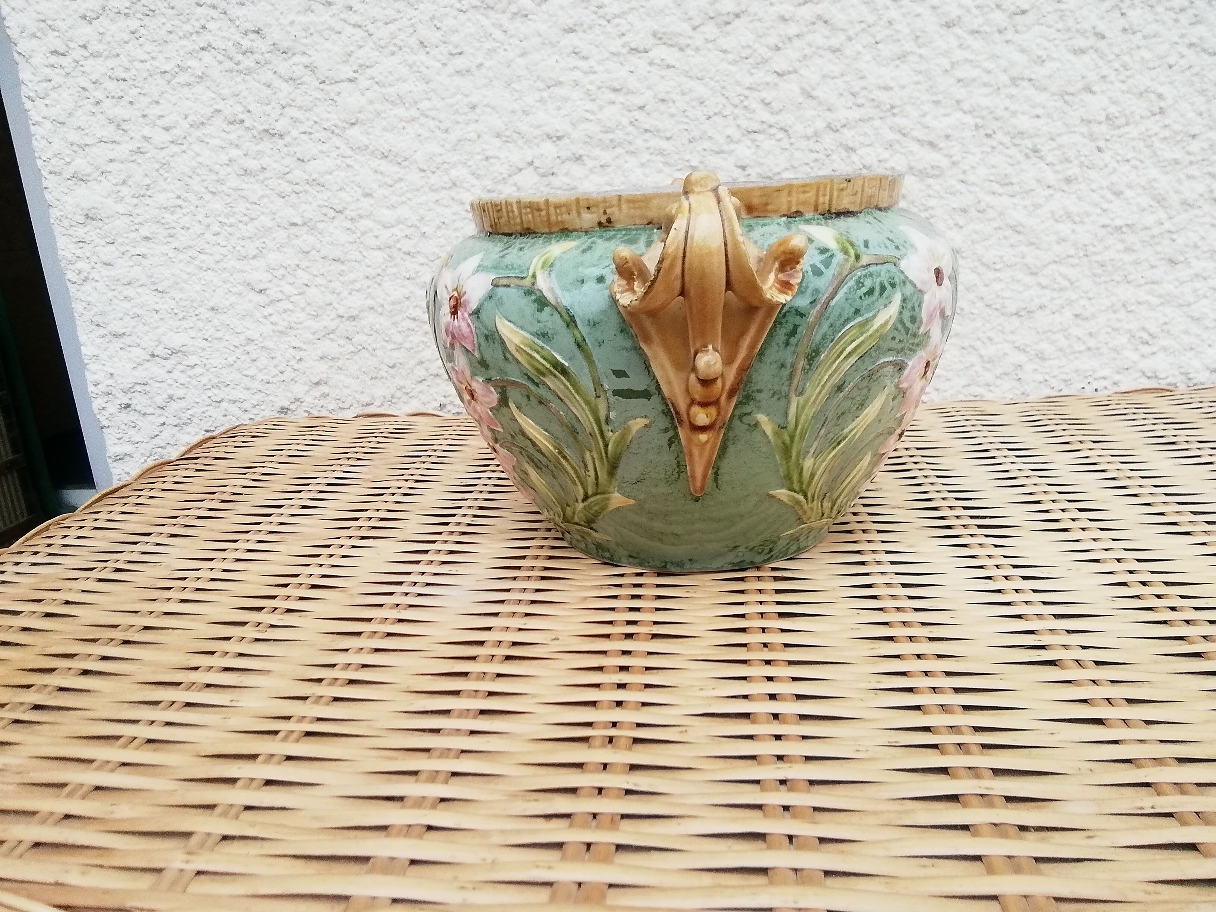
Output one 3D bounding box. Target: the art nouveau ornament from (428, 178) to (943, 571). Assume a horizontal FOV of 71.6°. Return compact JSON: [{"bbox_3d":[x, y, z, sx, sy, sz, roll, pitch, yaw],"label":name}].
[{"bbox_3d":[0.041,-0.051,0.429,0.248,0.171,0.290,-2,18,4],"label":"art nouveau ornament"}]

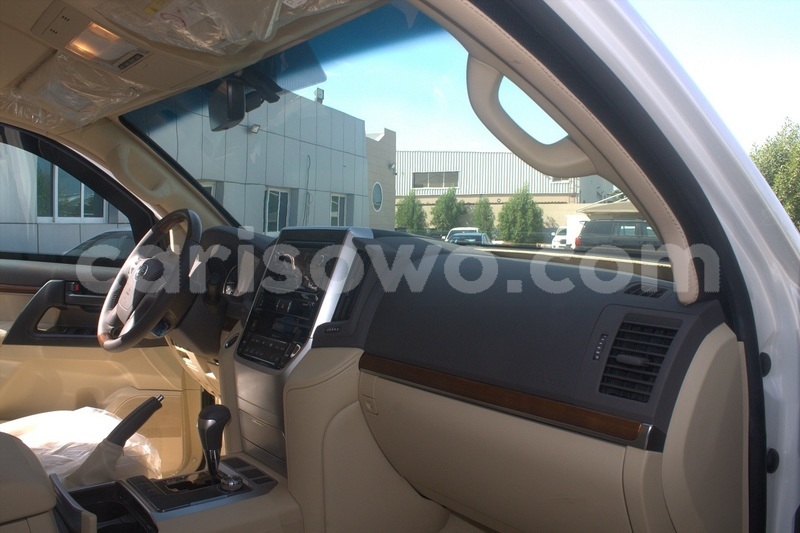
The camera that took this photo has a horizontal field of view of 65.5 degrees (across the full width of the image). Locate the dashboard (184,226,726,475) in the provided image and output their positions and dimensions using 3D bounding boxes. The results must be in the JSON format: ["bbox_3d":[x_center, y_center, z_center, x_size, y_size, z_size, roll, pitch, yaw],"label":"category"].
[{"bbox_3d":[-0.084,0.127,1.422,0.510,0.440,1.500,-3,5,-42],"label":"dashboard"}]

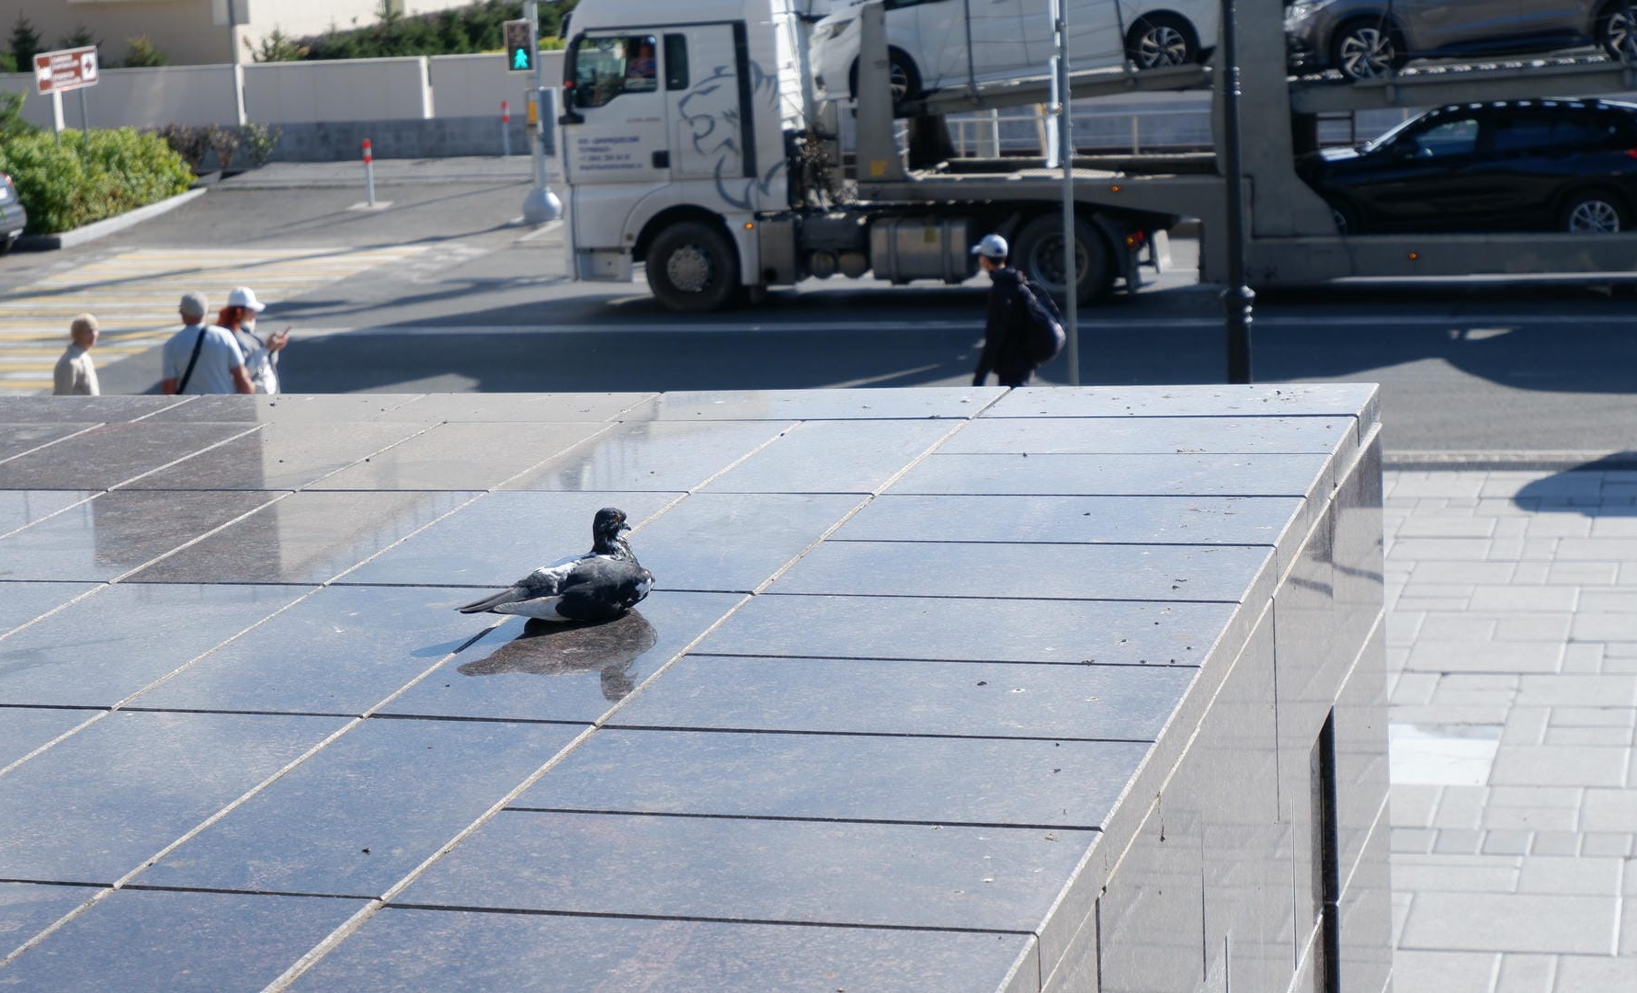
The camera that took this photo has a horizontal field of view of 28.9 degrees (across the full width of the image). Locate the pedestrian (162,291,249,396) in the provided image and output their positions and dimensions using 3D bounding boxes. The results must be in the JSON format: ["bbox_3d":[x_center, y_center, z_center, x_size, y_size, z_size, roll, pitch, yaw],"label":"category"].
[{"bbox_3d":[-3.873,-0.466,20.327,0.560,1.680,0.360,-1,9,10],"label":"pedestrian"}]

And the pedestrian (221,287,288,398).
[{"bbox_3d":[-3.617,-0.534,20.524,0.450,1.640,0.460,-5,9,-12],"label":"pedestrian"}]

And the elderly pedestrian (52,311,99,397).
[{"bbox_3d":[-4.698,-0.375,20.320,0.330,1.580,0.460,-8,10,-30],"label":"elderly pedestrian"}]

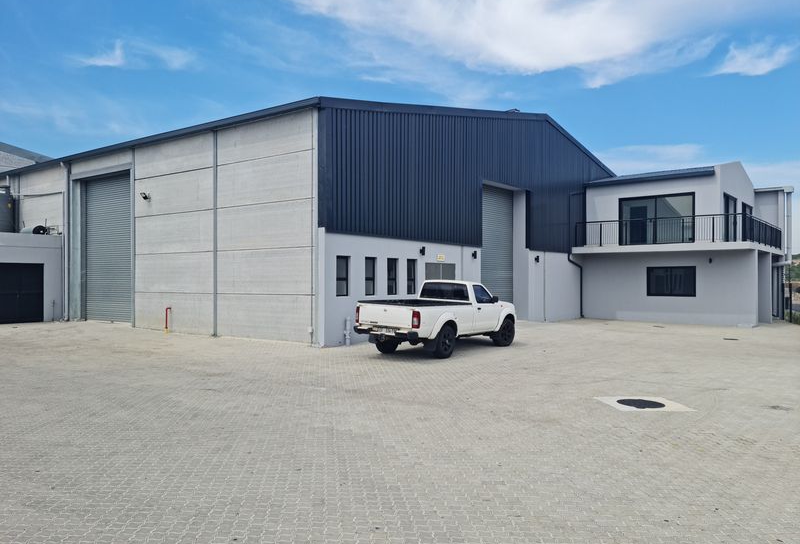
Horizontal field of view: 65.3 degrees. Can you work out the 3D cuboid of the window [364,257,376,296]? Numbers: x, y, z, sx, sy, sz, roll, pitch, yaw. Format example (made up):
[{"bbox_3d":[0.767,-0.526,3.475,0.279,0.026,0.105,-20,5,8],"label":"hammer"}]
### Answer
[{"bbox_3d":[-0.843,0.130,17.049,0.100,1.030,0.500,-1,-1,36],"label":"window"}]

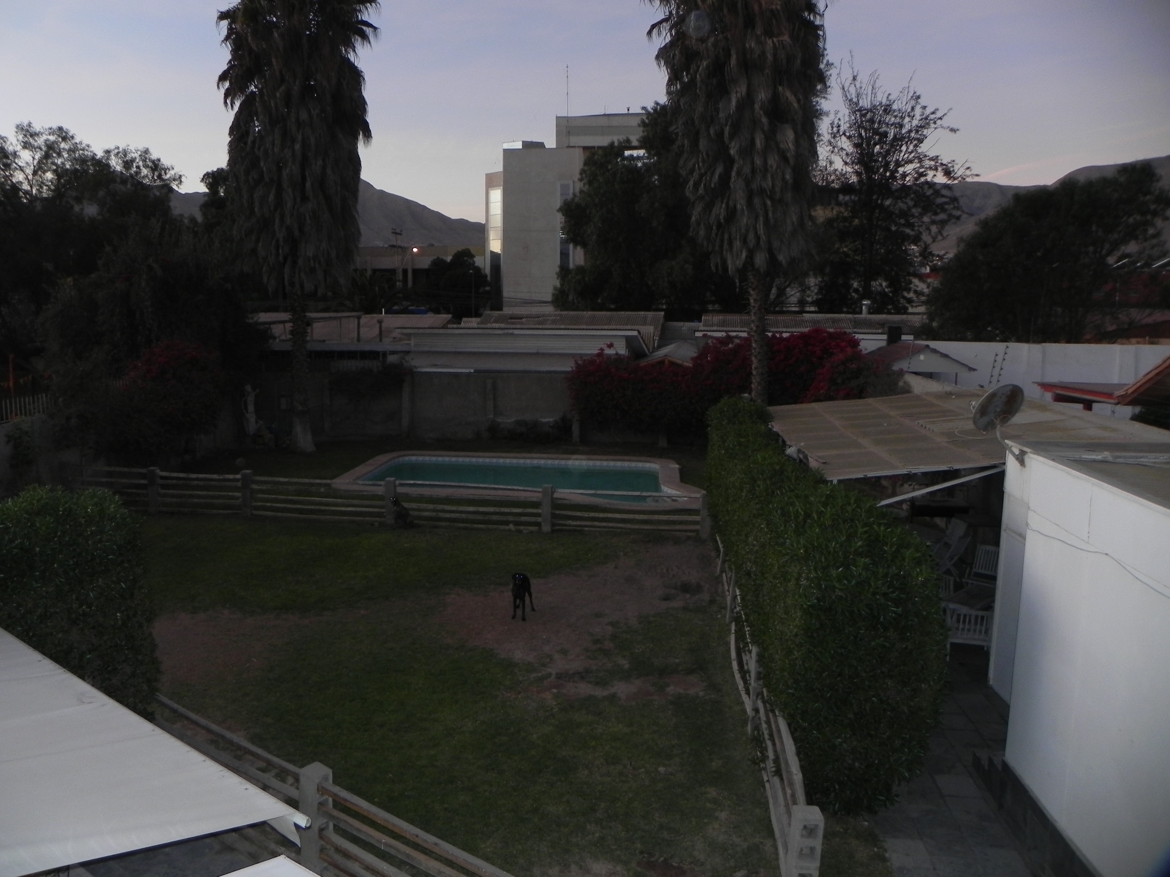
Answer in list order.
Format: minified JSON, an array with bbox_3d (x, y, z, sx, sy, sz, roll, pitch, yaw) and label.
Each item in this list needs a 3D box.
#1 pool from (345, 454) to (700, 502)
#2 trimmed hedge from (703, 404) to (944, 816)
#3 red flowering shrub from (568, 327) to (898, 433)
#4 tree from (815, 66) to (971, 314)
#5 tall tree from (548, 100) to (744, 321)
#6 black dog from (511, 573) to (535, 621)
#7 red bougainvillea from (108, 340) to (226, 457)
[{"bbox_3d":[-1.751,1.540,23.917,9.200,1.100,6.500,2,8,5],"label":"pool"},{"bbox_3d":[3.012,1.245,14.376,1.500,2.400,13.400,2,8,5],"label":"trimmed hedge"},{"bbox_3d":[4.674,-1.701,28.919,10.500,3.880,2.300,2,8,5],"label":"red flowering shrub"},{"bbox_3d":[15.937,-10.367,45.677,8.200,17.250,7.500,4,8,18],"label":"tree"},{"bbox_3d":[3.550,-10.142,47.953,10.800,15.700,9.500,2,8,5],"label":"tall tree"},{"bbox_3d":[-0.900,2.254,12.794,0.280,0.690,0.850,2,8,7],"label":"black dog"},{"bbox_3d":[-12.055,-1.084,25.391,3.300,3.400,2.800,-3,9,-25],"label":"red bougainvillea"}]

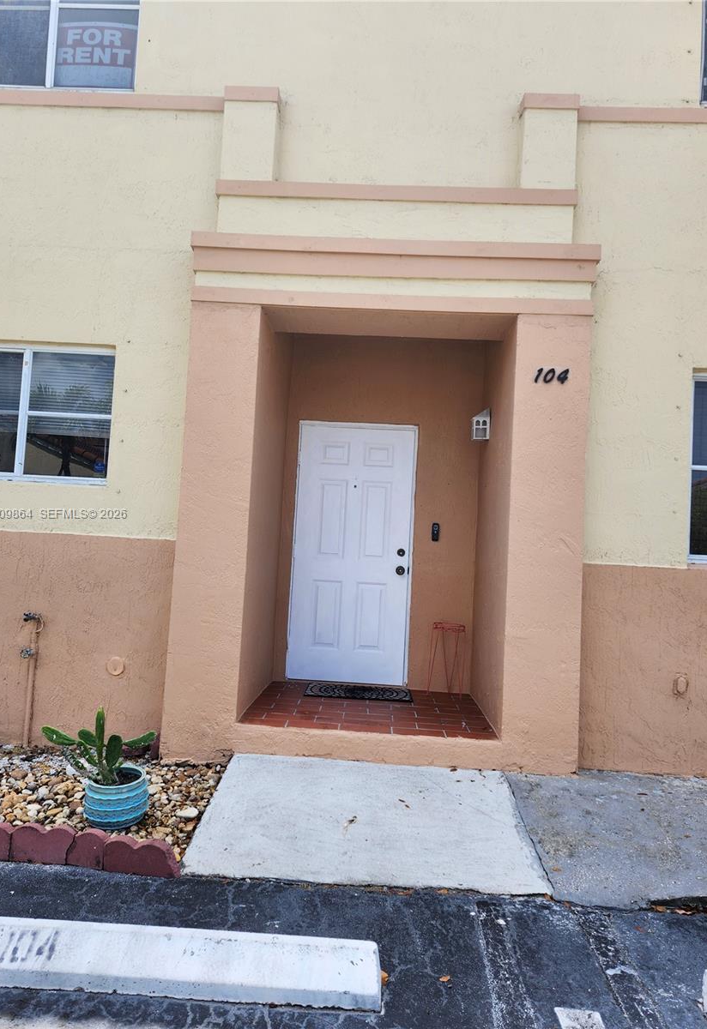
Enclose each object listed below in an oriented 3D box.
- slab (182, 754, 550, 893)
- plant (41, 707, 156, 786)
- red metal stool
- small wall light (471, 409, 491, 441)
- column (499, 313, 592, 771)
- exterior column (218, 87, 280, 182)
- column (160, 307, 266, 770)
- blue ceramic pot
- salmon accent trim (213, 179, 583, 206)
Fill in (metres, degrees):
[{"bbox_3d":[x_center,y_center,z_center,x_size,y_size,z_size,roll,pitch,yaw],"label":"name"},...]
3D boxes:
[{"bbox_3d":[0.064,1.564,3.462,1.580,0.100,1.060,3,8,3],"label":"slab"},{"bbox_3d":[-1.214,1.084,3.262,0.560,0.335,0.360,3,-3,3],"label":"plant"},{"bbox_3d":[0.710,1.105,5.191,0.265,0.535,0.265,3,-3,3],"label":"red metal stool"},{"bbox_3d":[0.940,-0.664,5.036,0.120,0.235,0.125,3,-3,3],"label":"small wall light"},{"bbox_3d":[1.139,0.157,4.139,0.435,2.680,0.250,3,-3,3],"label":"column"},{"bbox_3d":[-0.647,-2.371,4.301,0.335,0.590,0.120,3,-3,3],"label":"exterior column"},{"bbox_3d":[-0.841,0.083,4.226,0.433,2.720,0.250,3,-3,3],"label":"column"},{"bbox_3d":[-1.119,1.339,3.242,0.310,0.210,0.310,3,-3,0],"label":"blue ceramic pot"},{"bbox_3d":[0.253,-1.968,4.233,2.210,0.096,0.100,3,-3,3],"label":"salmon accent trim"}]

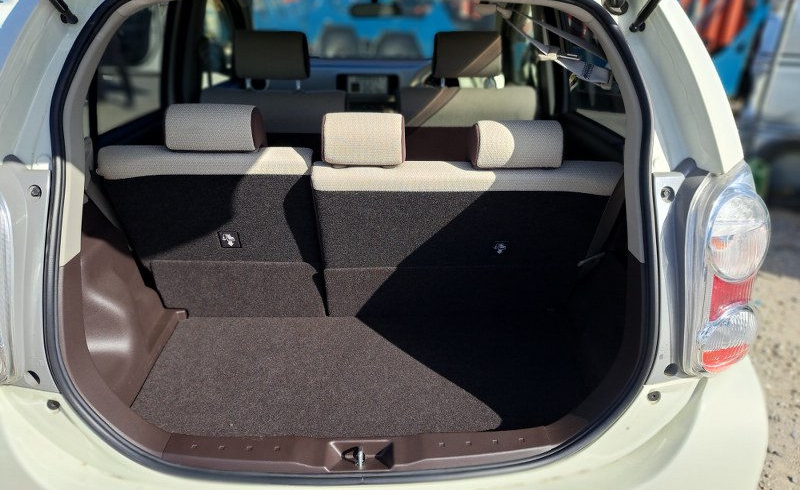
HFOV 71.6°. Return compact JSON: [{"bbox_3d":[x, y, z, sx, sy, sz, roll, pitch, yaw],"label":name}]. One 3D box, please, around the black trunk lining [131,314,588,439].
[{"bbox_3d":[-0.080,0.272,1.185,0.925,0.020,0.390,0,27,0],"label":"black trunk lining"}]

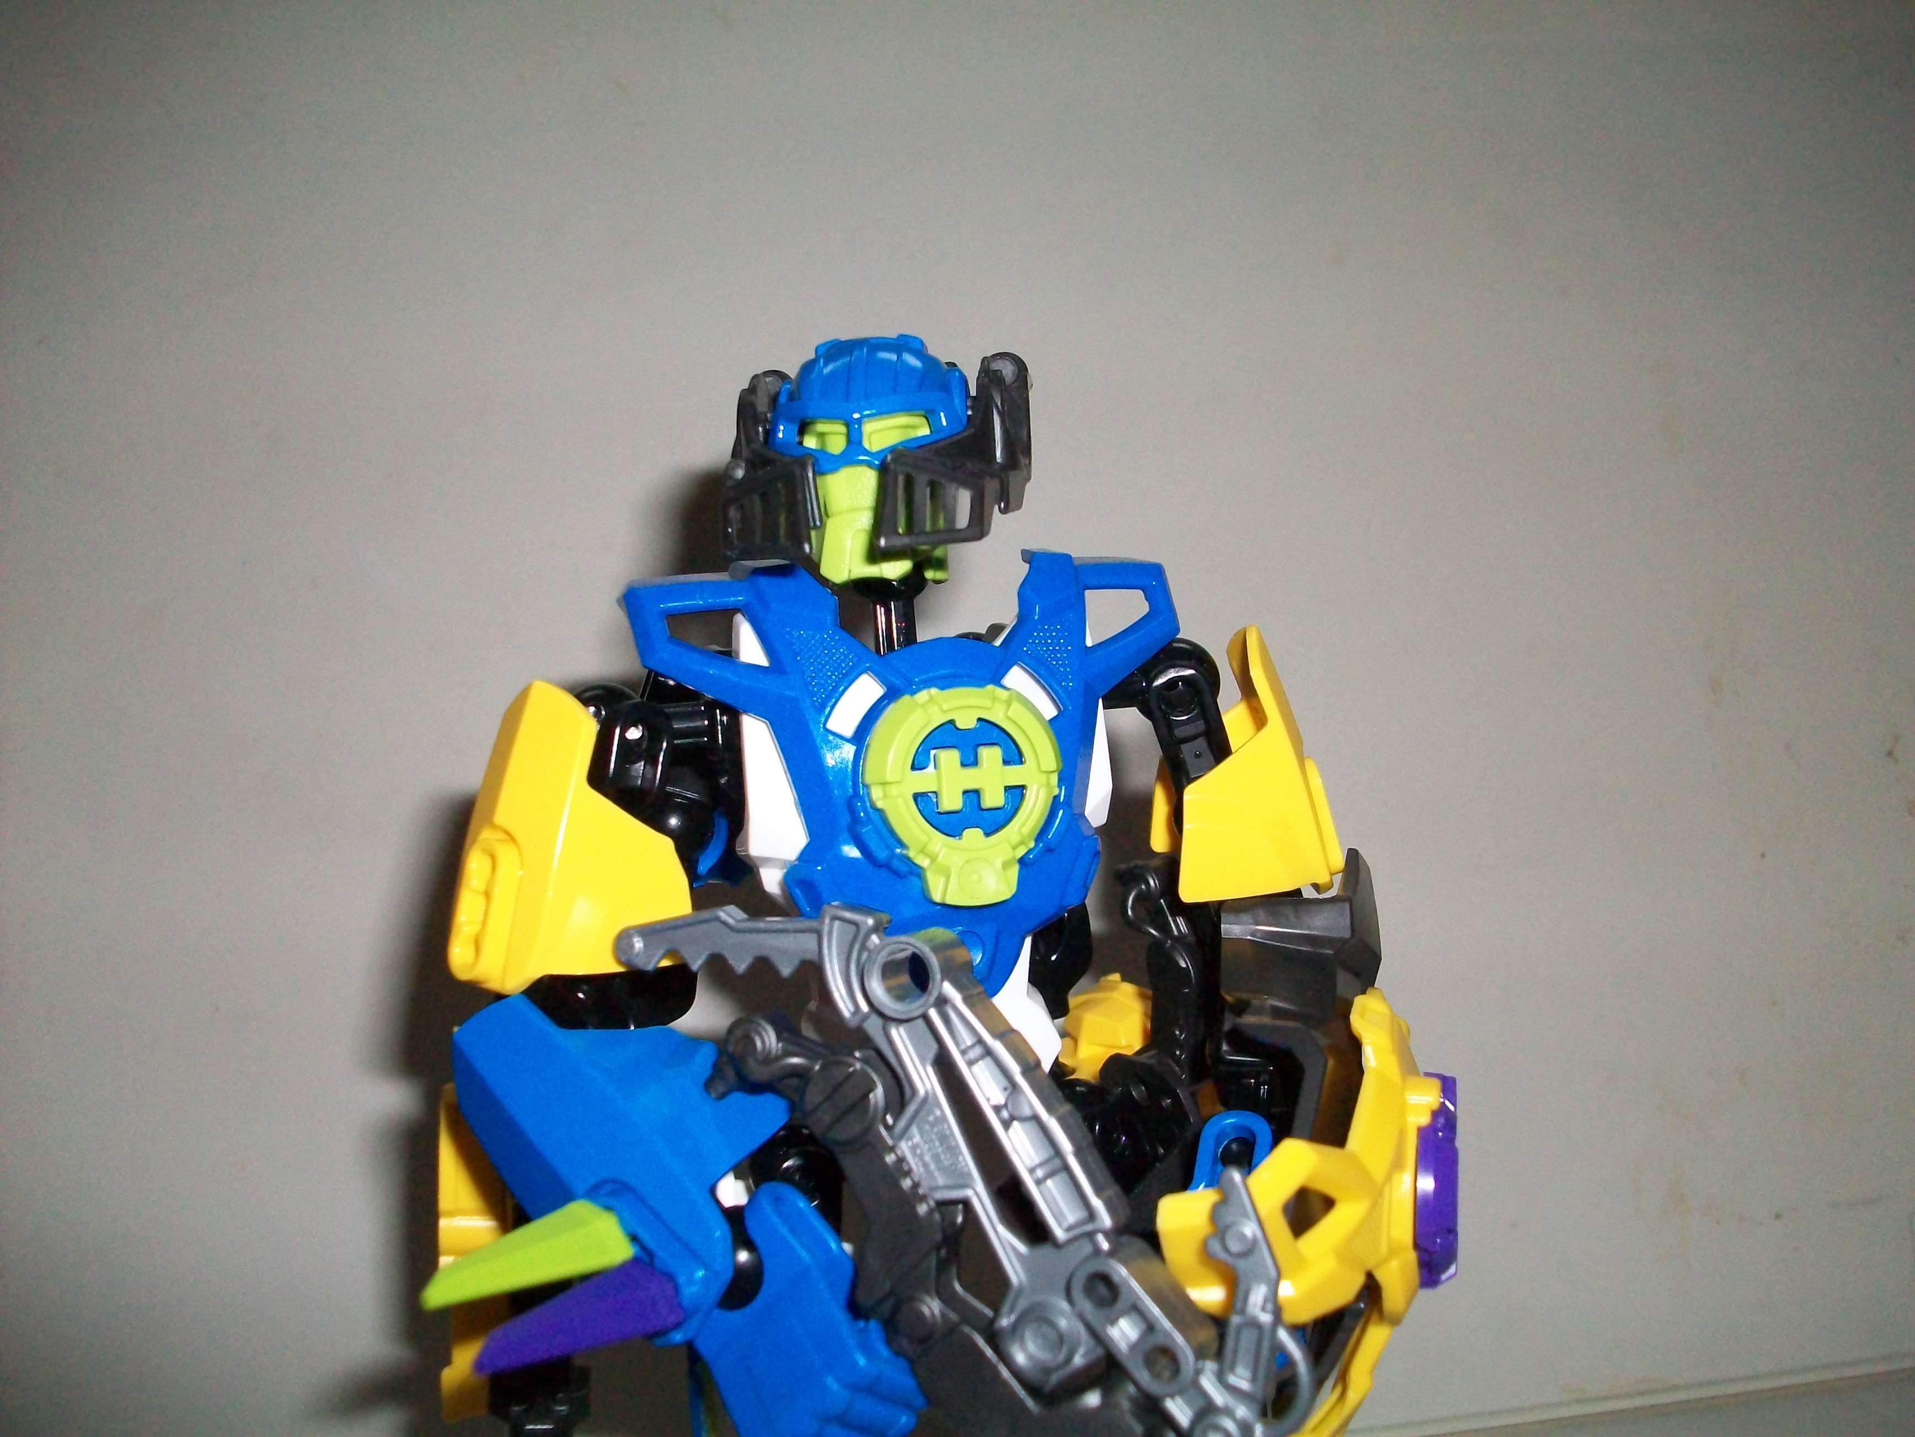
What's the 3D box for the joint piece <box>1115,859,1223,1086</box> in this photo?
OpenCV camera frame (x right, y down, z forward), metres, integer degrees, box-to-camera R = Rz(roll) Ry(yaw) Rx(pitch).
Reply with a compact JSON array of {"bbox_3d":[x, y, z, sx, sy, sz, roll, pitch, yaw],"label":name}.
[{"bbox_3d":[0.031,0.037,0.276,0.015,0.034,0.015,-8,9,12],"label":"joint piece"}]

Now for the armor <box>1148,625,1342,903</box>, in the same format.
[{"bbox_3d":[0.042,0.007,0.276,0.025,0.041,0.028,-10,10,1],"label":"armor"}]

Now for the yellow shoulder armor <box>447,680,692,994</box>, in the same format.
[{"bbox_3d":[-0.053,0.016,0.249,0.025,0.041,0.028,1,3,-42],"label":"yellow shoulder armor"}]

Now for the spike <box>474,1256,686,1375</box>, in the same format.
[{"bbox_3d":[-0.045,0.070,0.222,0.027,0.009,0.008,-13,19,-25],"label":"spike"}]

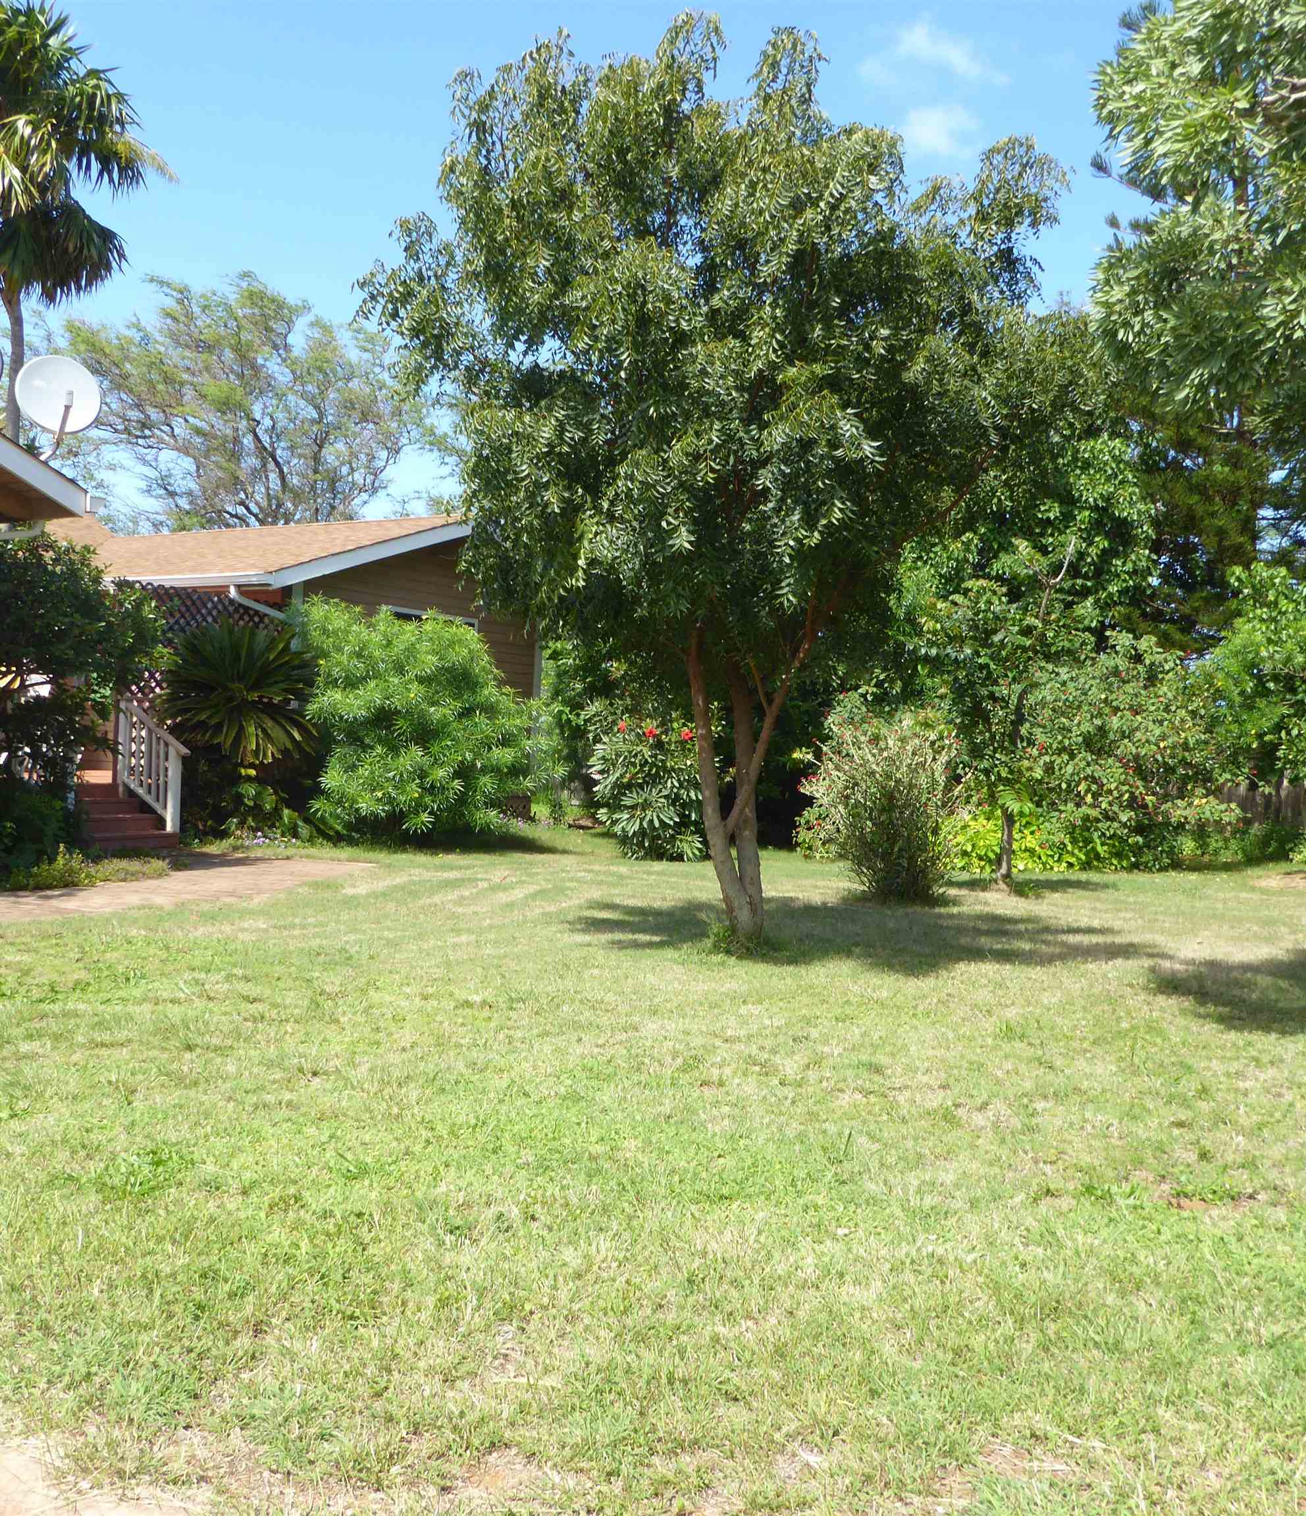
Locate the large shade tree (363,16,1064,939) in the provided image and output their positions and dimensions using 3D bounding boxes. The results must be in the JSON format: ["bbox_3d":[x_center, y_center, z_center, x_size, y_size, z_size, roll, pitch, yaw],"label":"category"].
[{"bbox_3d":[0.448,-2.093,10.900,5.224,6.876,4.800,3,1,2],"label":"large shade tree"}]

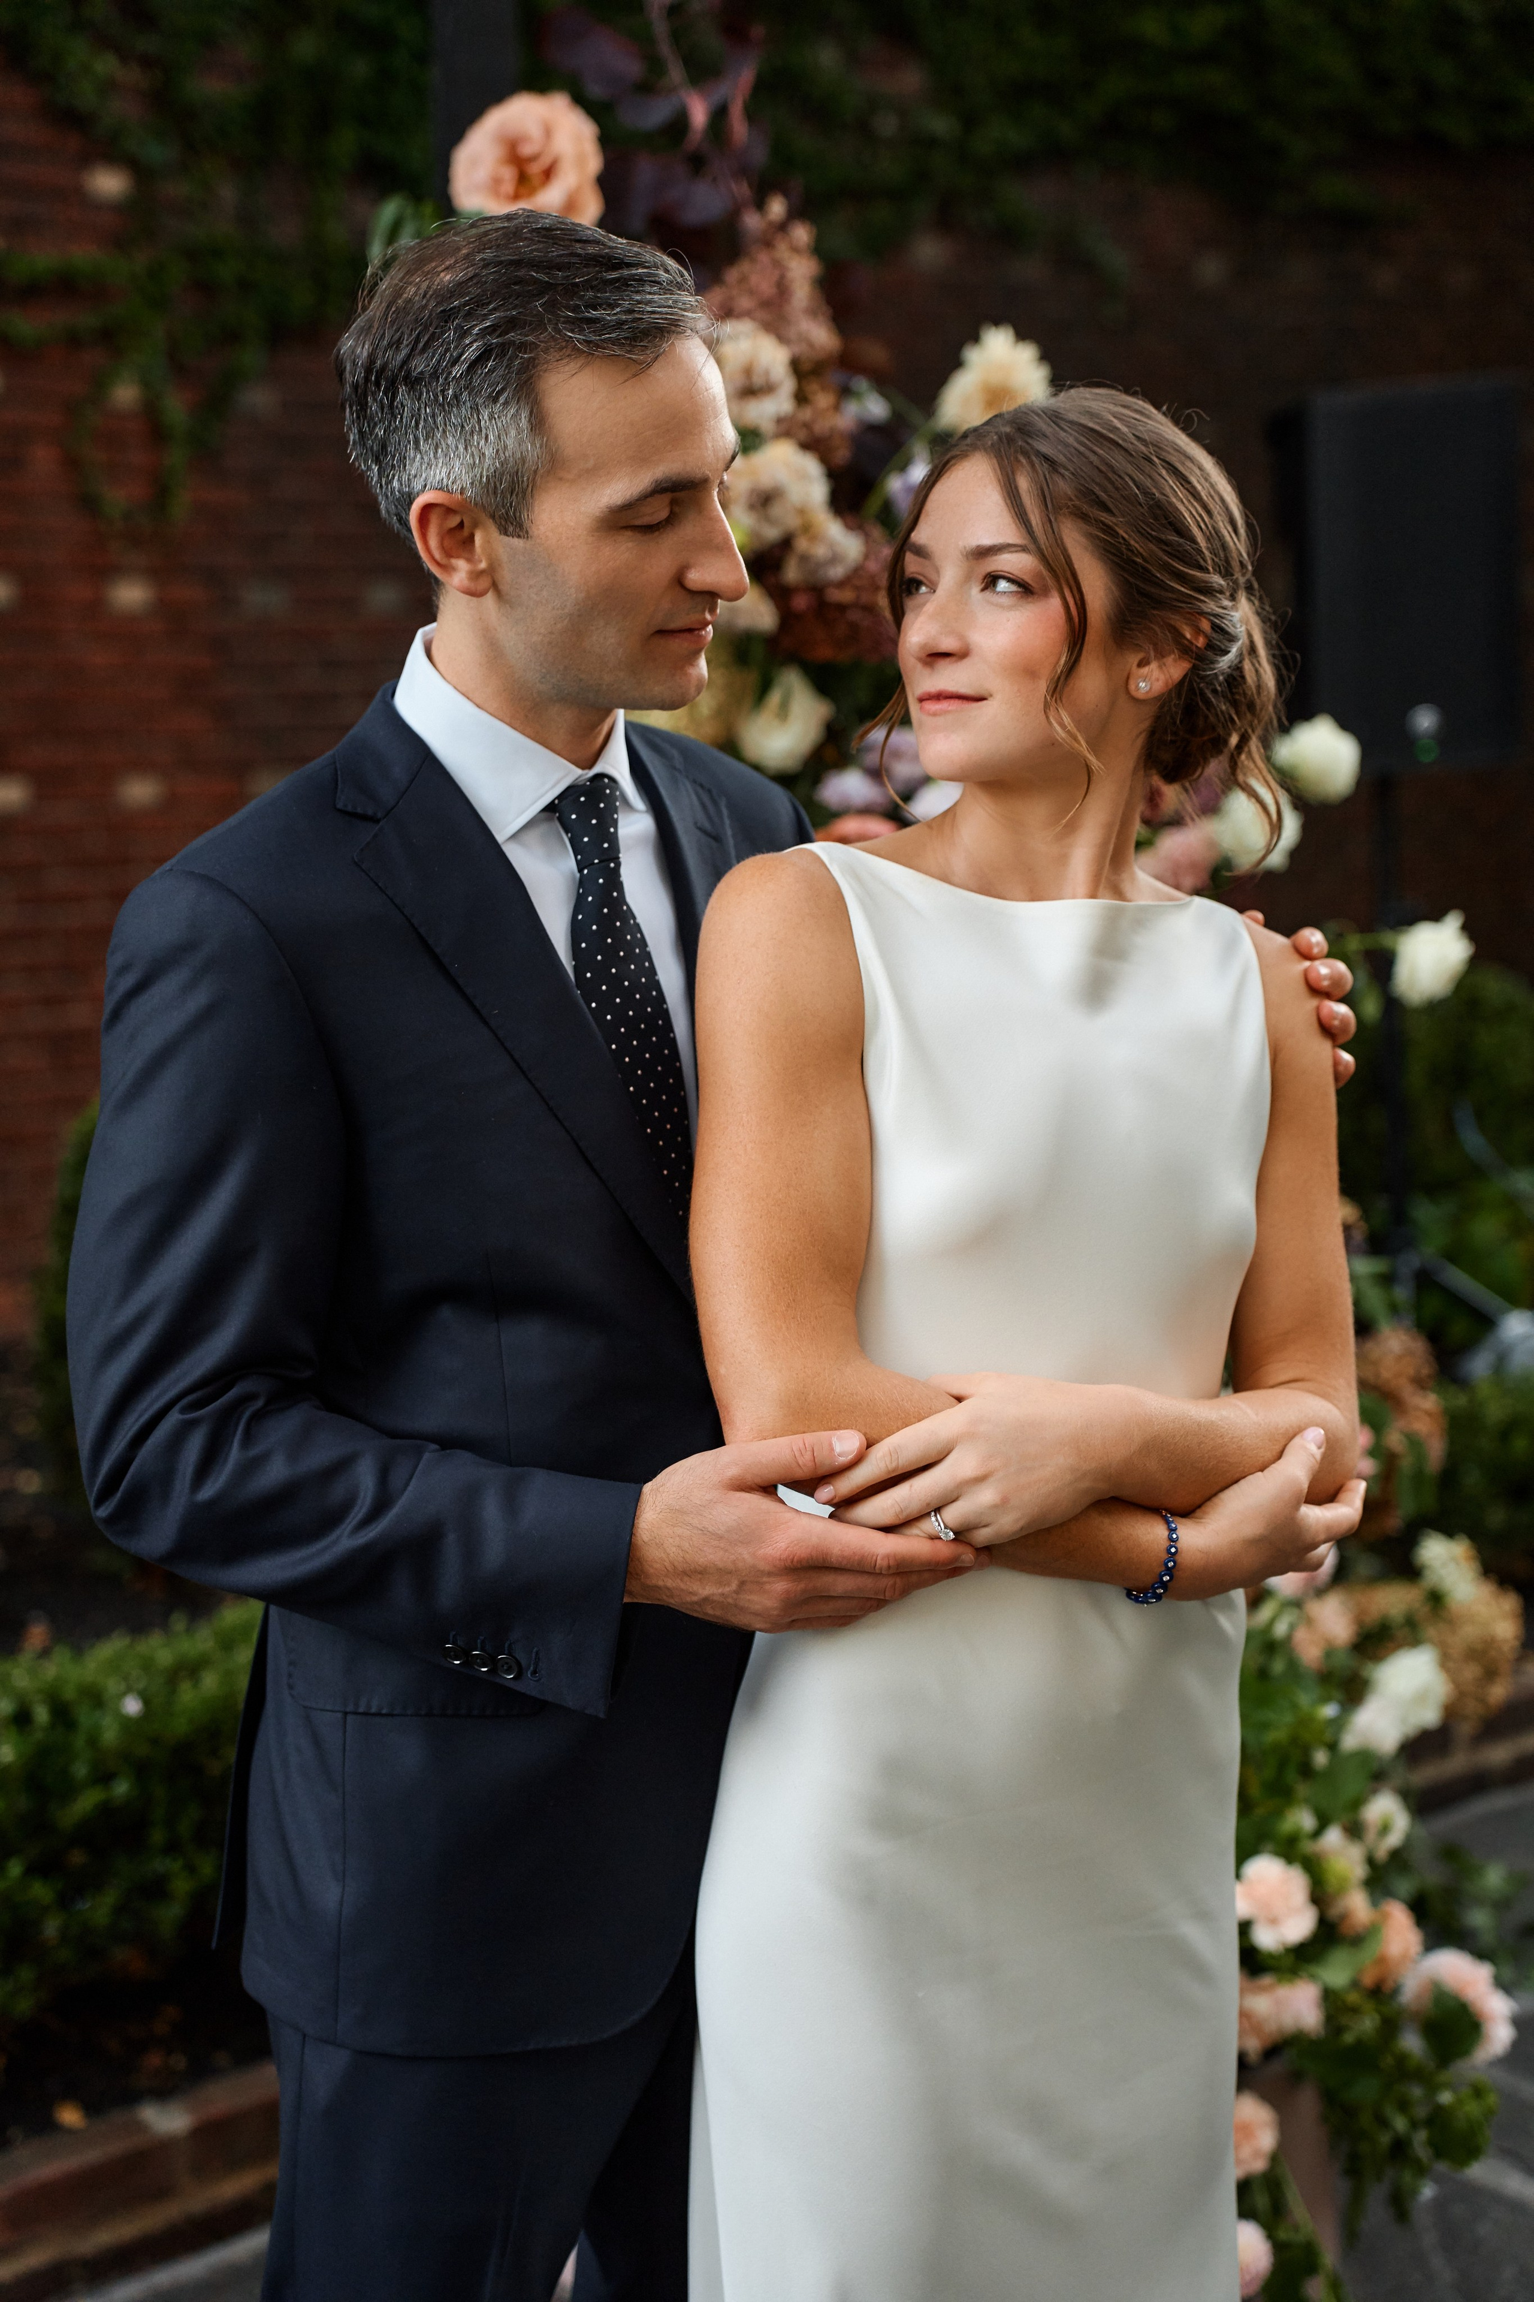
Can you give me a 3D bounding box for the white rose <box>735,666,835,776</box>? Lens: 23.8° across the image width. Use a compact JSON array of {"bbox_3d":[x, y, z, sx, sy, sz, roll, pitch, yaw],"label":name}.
[{"bbox_3d":[0.014,-0.339,2.880,0.078,0.084,0.075,-3,4,-6],"label":"white rose"}]

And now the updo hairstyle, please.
[{"bbox_3d":[0.182,-0.310,2.120,0.205,0.270,0.250,1,4,41],"label":"updo hairstyle"}]

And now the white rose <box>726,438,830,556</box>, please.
[{"bbox_3d":[0.007,-0.517,2.880,0.085,0.091,0.075,-3,4,3],"label":"white rose"}]

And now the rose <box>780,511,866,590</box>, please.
[{"bbox_3d":[0.046,-0.494,3.000,0.071,0.067,0.058,-2,3,-9],"label":"rose"}]

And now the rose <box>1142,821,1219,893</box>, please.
[{"bbox_3d":[0.338,-0.238,3.000,0.074,0.068,0.060,-2,3,0],"label":"rose"}]

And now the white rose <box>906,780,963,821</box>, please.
[{"bbox_3d":[0.138,-0.272,2.880,0.063,0.047,0.058,-3,4,0],"label":"white rose"}]

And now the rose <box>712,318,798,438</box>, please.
[{"bbox_3d":[-0.014,-0.610,2.880,0.080,0.092,0.075,-3,4,3],"label":"rose"}]

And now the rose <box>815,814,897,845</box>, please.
[{"bbox_3d":[0.074,-0.246,3.000,0.072,0.060,0.065,-2,3,0],"label":"rose"}]

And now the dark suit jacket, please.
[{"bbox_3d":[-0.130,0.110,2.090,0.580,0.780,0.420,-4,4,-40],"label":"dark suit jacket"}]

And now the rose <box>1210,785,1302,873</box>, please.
[{"bbox_3d":[0.389,-0.257,2.900,0.073,0.070,0.070,-3,4,-11],"label":"rose"}]

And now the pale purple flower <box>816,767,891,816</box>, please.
[{"bbox_3d":[0.068,-0.283,2.880,0.061,0.043,0.058,-3,4,0],"label":"pale purple flower"}]

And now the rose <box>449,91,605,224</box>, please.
[{"bbox_3d":[-0.194,-0.798,2.950,0.122,0.118,0.085,-2,3,-3],"label":"rose"}]

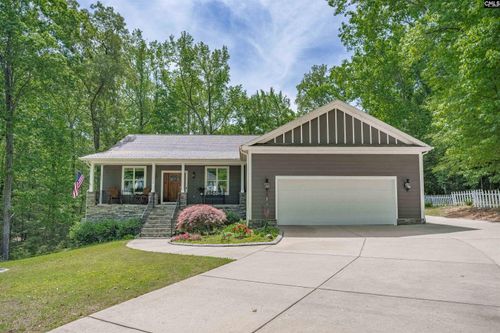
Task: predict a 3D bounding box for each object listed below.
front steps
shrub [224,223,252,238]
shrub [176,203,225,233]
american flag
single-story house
[{"bbox_3d":[-4.960,3.069,15.038,1.650,1.550,2.300,0,-3,-2],"label":"front steps"},{"bbox_3d":[-0.441,2.524,10.366,1.080,0.600,1.000,0,-3,-2],"label":"shrub"},{"bbox_3d":[-2.302,2.519,12.606,2.350,1.350,2.200,0,-3,-2],"label":"shrub"},{"bbox_3d":[-9.949,1.058,15.326,0.650,1.590,0.400,0,-3,-2],"label":"american flag"},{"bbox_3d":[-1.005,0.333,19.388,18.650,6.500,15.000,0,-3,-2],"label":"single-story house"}]

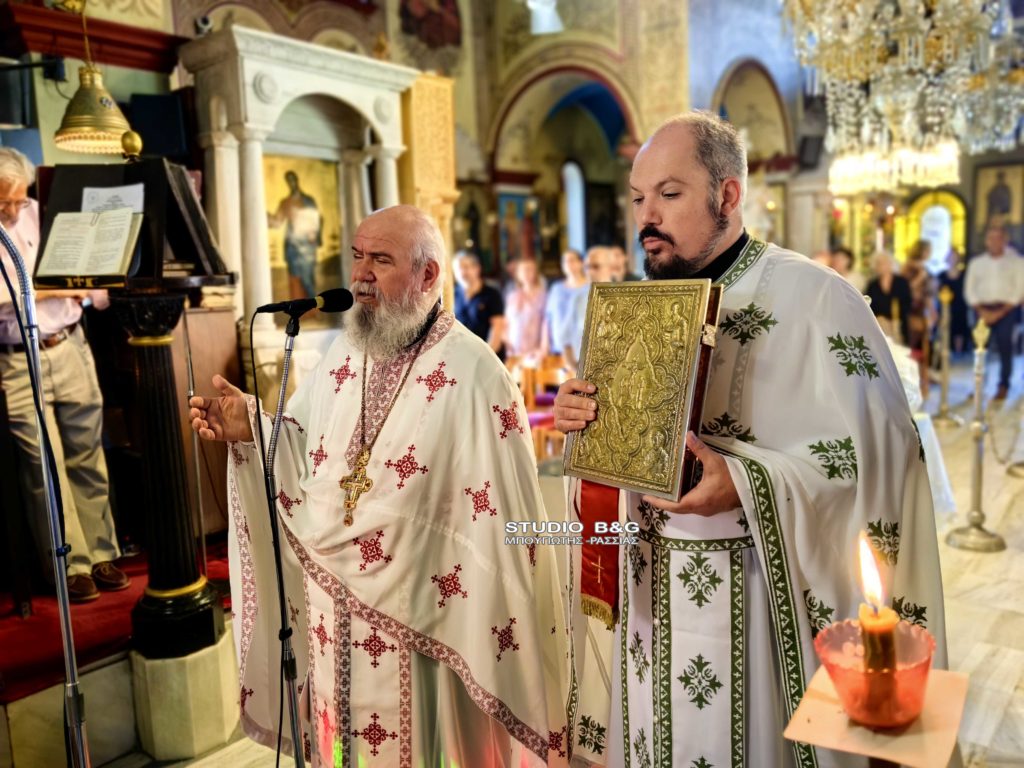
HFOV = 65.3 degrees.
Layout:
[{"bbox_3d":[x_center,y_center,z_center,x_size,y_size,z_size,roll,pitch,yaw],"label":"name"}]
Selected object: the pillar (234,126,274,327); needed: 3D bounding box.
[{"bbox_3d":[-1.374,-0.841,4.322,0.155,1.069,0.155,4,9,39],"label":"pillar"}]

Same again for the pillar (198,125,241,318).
[{"bbox_3d":[-1.615,-0.857,4.518,0.150,1.069,0.150,4,9,39],"label":"pillar"}]

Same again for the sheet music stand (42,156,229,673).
[{"bbox_3d":[-1.077,0.087,2.466,0.500,1.480,0.430,-2,7,0],"label":"sheet music stand"}]

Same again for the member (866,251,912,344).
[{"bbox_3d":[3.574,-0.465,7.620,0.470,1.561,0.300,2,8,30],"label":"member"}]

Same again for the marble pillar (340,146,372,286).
[{"bbox_3d":[-1.008,-0.974,5.256,0.145,1.069,0.145,4,9,39],"label":"marble pillar"}]

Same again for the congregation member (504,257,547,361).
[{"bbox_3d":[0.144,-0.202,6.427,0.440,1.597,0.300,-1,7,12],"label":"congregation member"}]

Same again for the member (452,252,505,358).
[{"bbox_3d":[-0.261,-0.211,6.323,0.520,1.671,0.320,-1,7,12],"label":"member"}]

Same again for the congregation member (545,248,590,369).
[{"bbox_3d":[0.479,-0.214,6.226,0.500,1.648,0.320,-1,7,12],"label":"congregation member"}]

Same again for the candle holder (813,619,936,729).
[{"bbox_3d":[0.241,0.199,0.533,0.081,0.052,0.081,-2,7,0],"label":"candle holder"}]

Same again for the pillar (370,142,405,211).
[{"bbox_3d":[-0.767,-0.958,5.060,0.155,1.069,0.155,4,9,39],"label":"pillar"}]

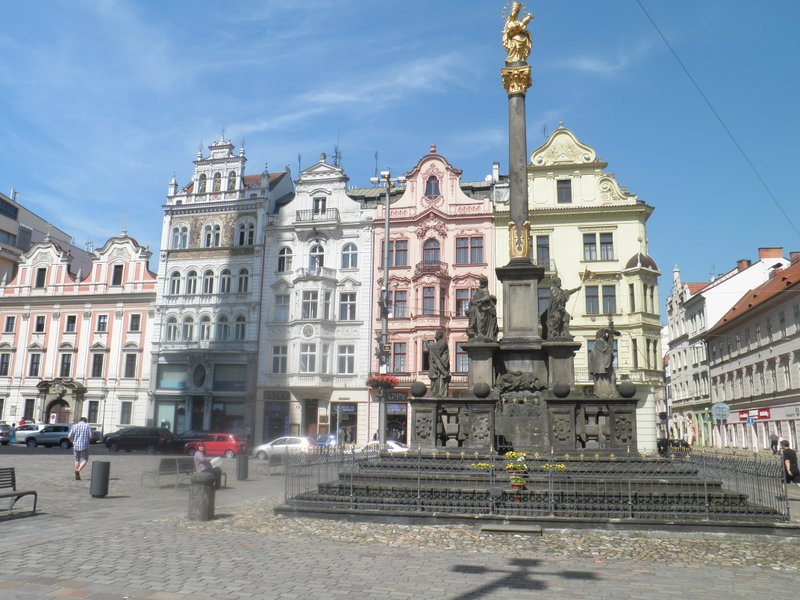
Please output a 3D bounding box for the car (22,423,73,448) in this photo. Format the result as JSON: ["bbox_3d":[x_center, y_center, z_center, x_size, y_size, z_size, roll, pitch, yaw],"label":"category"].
[{"bbox_3d":[-23.330,9.468,45.000,4.550,1.700,1.870,-1,-11,12],"label":"car"}]

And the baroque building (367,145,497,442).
[{"bbox_3d":[3.630,0.501,56.899,9.962,25.456,10.000,-2,-12,12],"label":"baroque building"}]

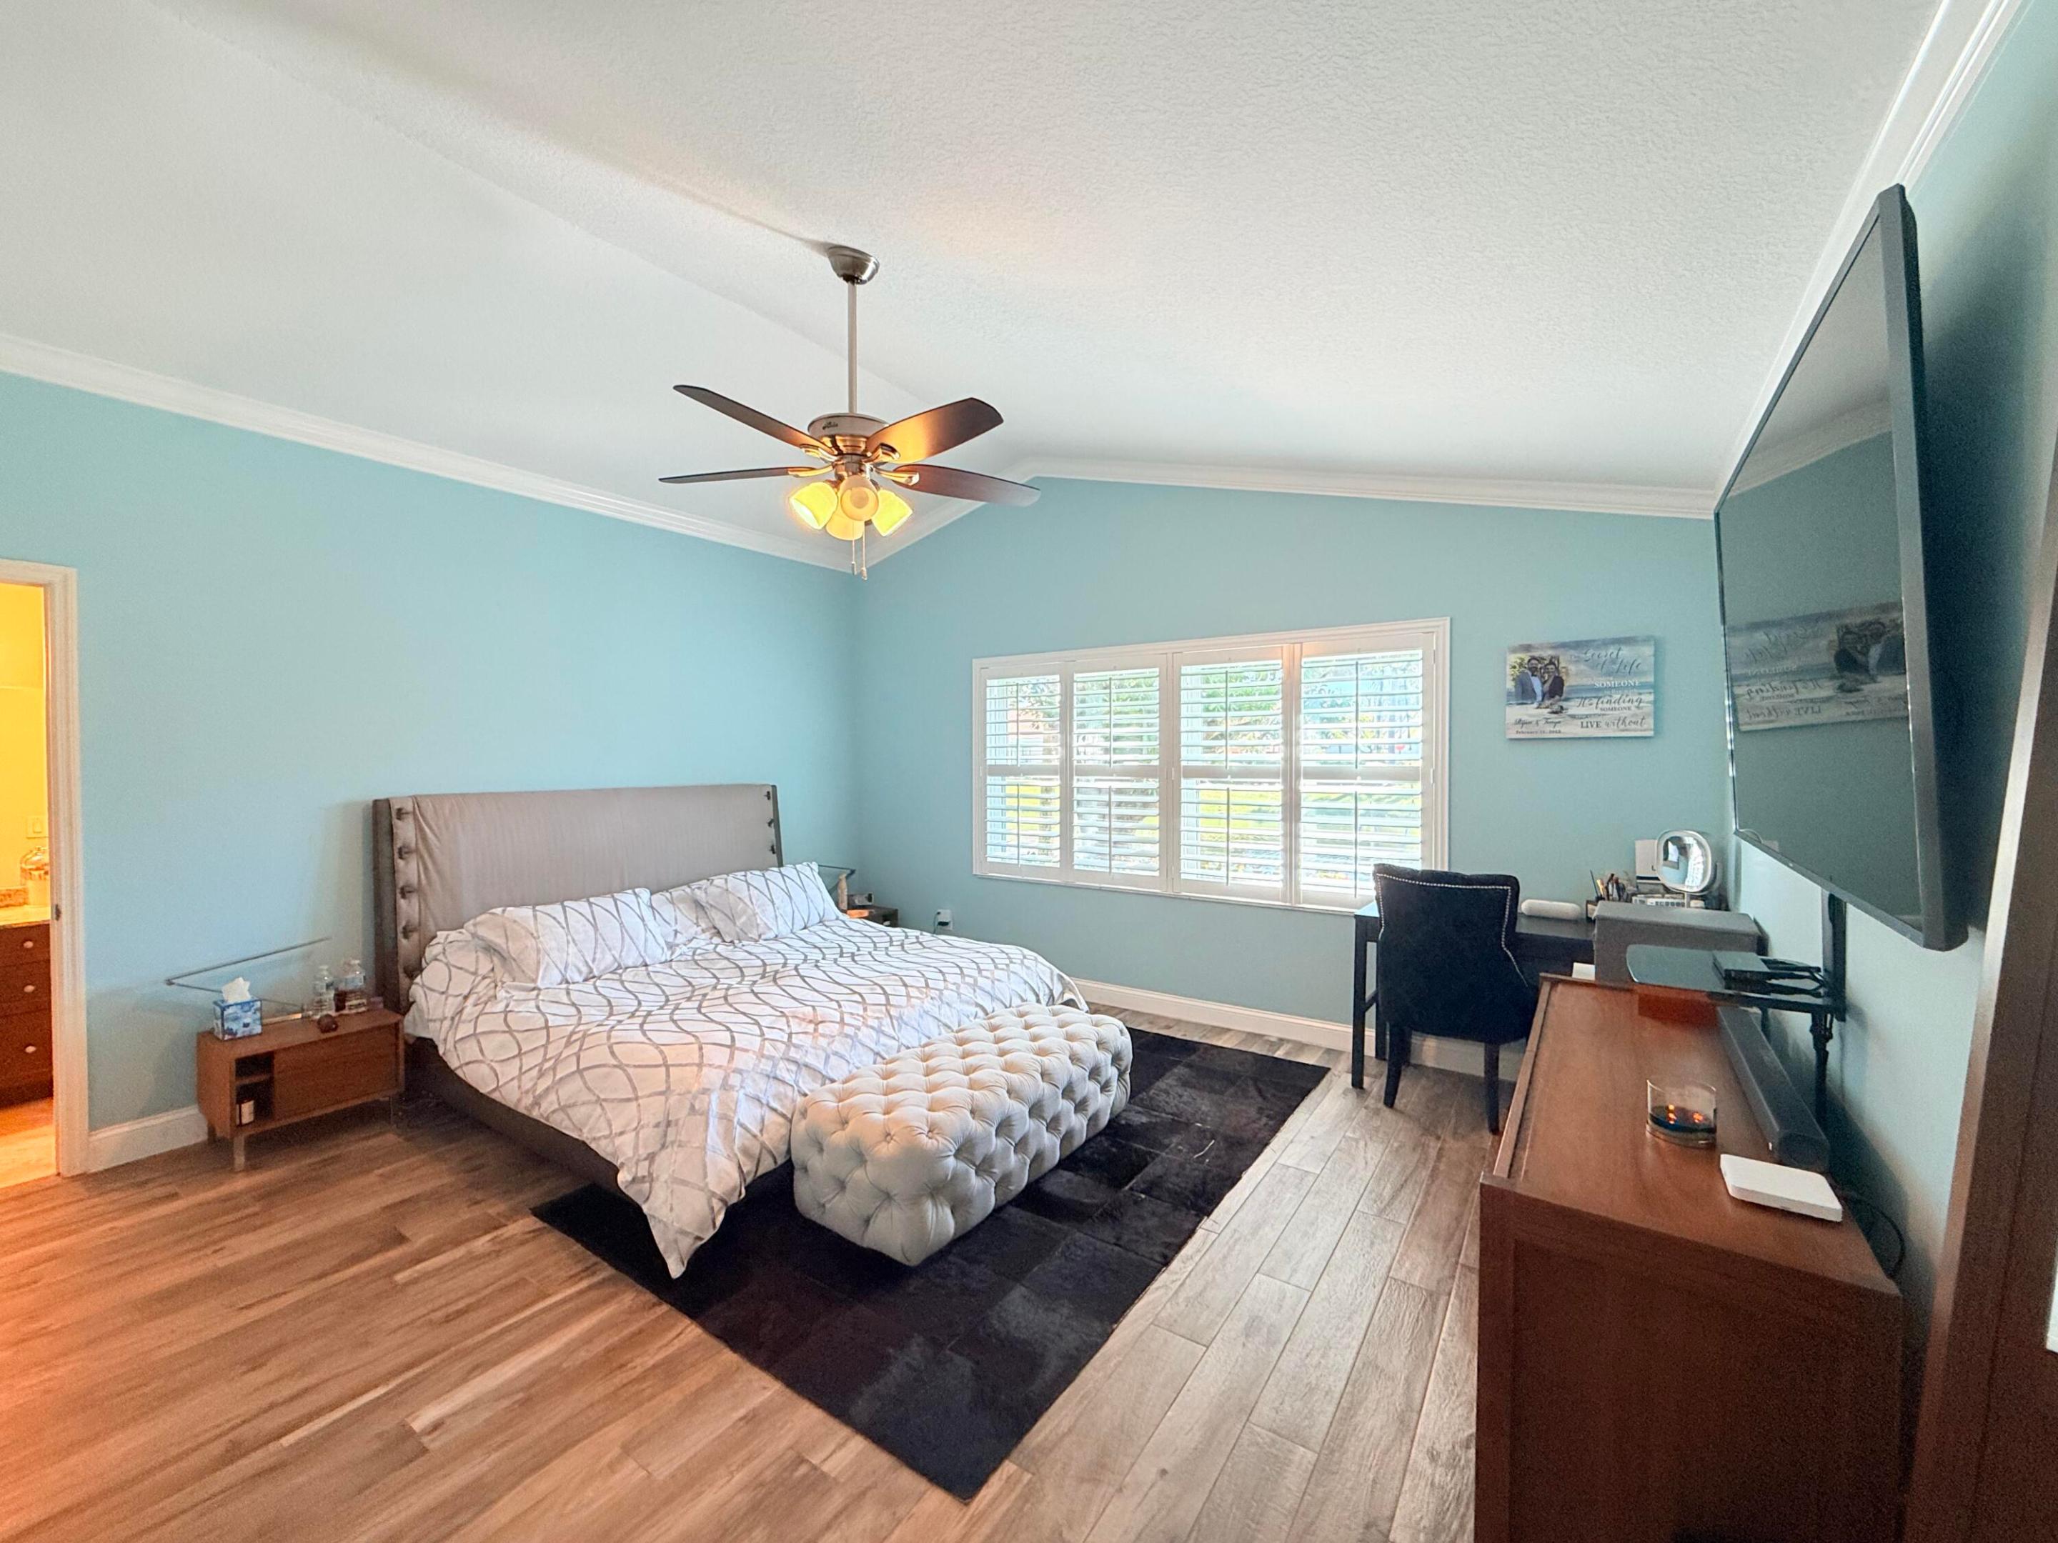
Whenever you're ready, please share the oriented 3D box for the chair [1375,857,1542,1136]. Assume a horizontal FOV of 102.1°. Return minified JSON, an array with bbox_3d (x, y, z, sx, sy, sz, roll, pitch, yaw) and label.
[{"bbox_3d":[1.798,0.894,3.514,0.557,0.984,0.602,1,2,34],"label":"chair"}]

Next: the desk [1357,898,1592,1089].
[{"bbox_3d":[2.005,1.011,3.483,1.160,0.751,0.437,1,2,34],"label":"desk"}]

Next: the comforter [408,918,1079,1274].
[{"bbox_3d":[-1.164,1.033,3.722,2.078,0.582,2.169,1,2,34],"label":"comforter"}]

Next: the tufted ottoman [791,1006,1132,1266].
[{"bbox_3d":[-0.175,1.188,3.023,0.527,0.402,1.300,1,2,34],"label":"tufted ottoman"}]

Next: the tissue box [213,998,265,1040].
[{"bbox_3d":[-2.961,0.919,3.119,0.126,0.128,0.105,1,2,34],"label":"tissue box"}]

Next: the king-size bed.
[{"bbox_3d":[-1.276,0.748,3.791,2.289,1.270,2.128,1,2,34],"label":"king-size bed"}]

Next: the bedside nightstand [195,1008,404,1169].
[{"bbox_3d":[-2.780,1.189,3.191,0.462,0.417,0.497,1,2,34],"label":"bedside nightstand"}]

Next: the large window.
[{"bbox_3d":[0.786,-0.009,4.566,2.721,1.385,0.090,1,2,34],"label":"large window"}]

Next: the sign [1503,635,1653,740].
[{"bbox_3d":[2.307,-0.344,3.503,0.528,0.417,0.035,1,2,34],"label":"sign"}]

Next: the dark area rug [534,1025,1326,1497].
[{"bbox_3d":[-0.101,1.388,3.256,1.793,0.012,2.686,1,2,34],"label":"dark area rug"}]

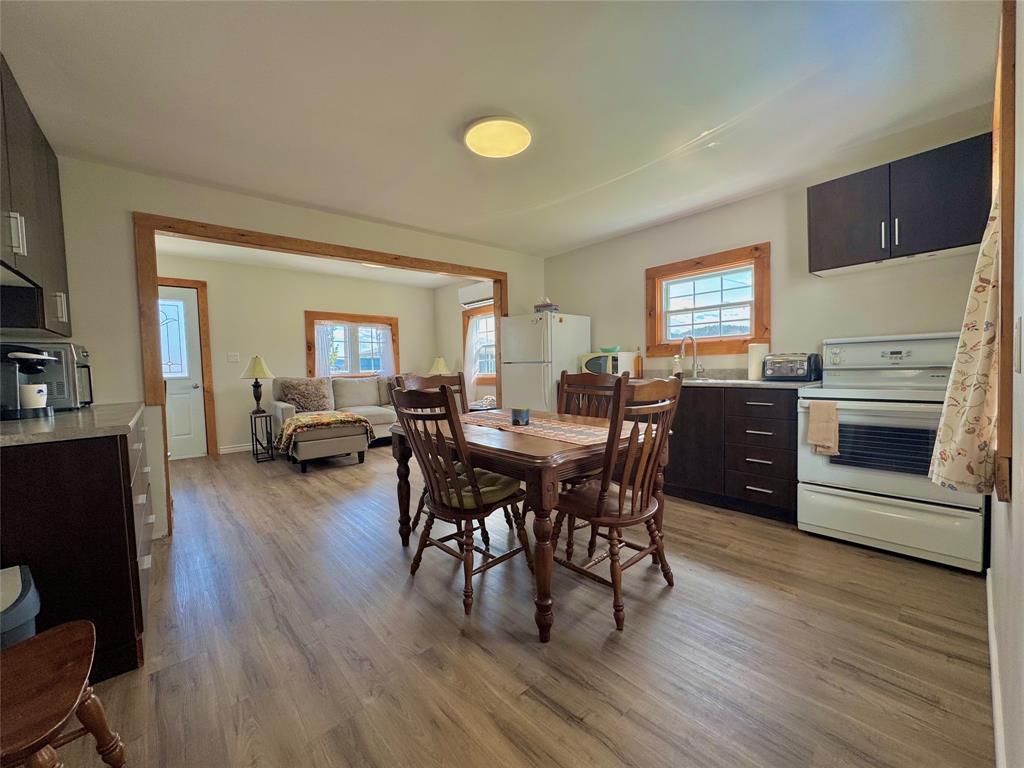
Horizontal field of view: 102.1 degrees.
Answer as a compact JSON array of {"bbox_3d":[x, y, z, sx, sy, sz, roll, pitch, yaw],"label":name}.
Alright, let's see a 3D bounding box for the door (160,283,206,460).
[{"bbox_3d":[-4.264,-0.127,5.007,0.860,2.120,0.060,-3,2,-39],"label":"door"}]

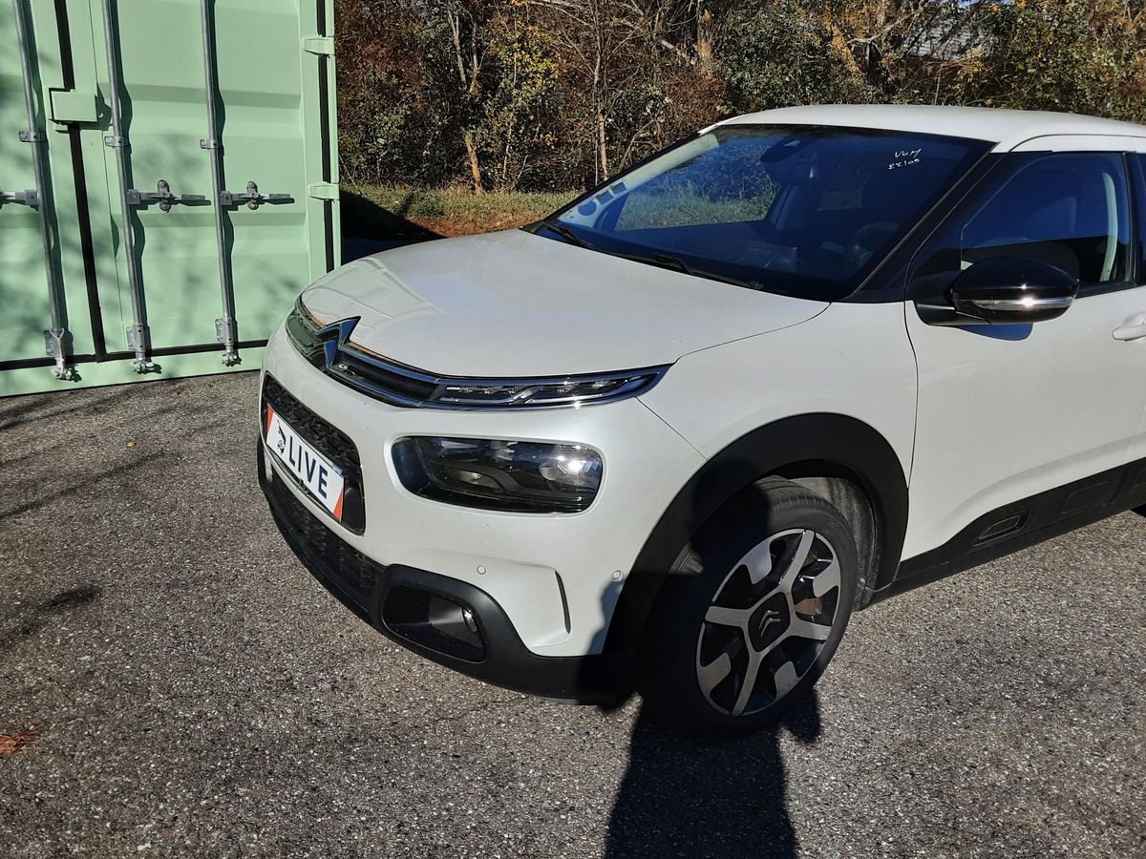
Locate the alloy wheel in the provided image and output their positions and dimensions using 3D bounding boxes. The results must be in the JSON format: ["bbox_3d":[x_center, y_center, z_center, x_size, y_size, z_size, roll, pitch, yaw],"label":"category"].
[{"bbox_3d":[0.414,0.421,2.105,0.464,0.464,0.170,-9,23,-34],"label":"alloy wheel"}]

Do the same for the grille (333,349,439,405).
[{"bbox_3d":[-0.418,-0.119,1.964,0.088,0.097,0.400,-12,24,-40],"label":"grille"}]

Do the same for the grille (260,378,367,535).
[{"bbox_3d":[-0.629,0.054,2.142,0.100,0.240,0.690,-3,19,-36],"label":"grille"}]

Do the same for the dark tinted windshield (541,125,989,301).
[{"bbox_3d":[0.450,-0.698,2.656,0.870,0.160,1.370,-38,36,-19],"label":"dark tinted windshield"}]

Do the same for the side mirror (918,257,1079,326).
[{"bbox_3d":[0.972,-0.312,2.053,0.220,0.170,0.235,-9,23,-34],"label":"side mirror"}]

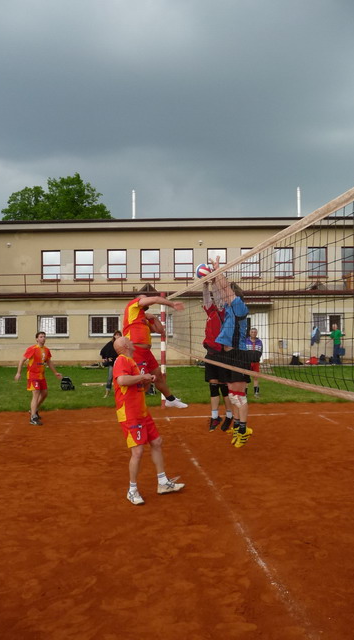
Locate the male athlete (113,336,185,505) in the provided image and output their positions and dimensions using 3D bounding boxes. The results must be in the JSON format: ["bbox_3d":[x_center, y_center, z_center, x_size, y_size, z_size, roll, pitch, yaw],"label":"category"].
[{"bbox_3d":[-0.283,1.035,5.330,0.700,1.680,0.520,-1,-2,22],"label":"male athlete"}]

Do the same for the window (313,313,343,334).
[{"bbox_3d":[6.869,0.188,23.449,1.391,0.983,0.150,0,-2,1],"label":"window"}]

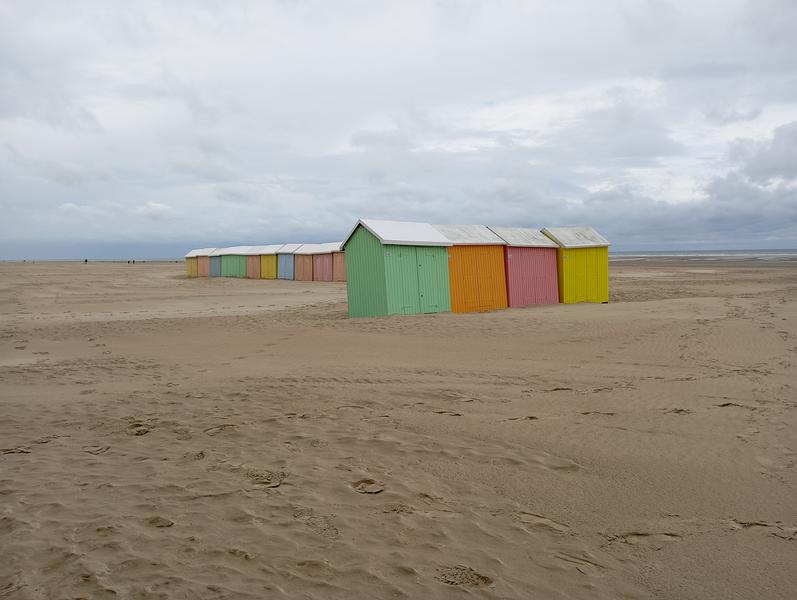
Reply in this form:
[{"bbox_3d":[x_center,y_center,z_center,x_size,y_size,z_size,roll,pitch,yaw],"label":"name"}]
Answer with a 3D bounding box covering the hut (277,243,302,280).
[{"bbox_3d":[-6.947,-2.553,43.203,1.581,2.339,2.232,-4,5,-41],"label":"hut"}]

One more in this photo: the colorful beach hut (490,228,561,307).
[{"bbox_3d":[3.536,-1.008,19.476,2.299,2.335,1.575,-3,1,-38],"label":"colorful beach hut"}]

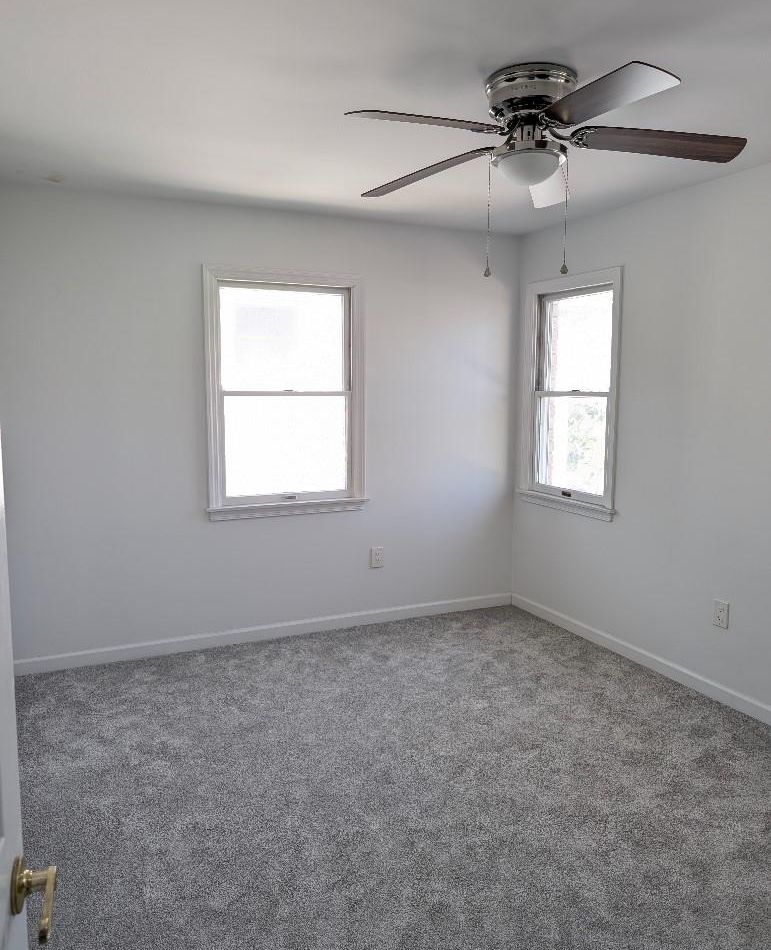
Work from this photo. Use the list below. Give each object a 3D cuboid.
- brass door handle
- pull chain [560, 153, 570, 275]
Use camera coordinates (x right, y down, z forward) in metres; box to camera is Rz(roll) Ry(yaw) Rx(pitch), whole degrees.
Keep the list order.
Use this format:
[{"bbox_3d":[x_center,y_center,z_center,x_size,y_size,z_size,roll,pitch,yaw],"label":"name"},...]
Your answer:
[{"bbox_3d":[-0.387,0.466,0.785,0.053,0.060,0.118,-2,7,-18],"label":"brass door handle"},{"bbox_3d":[0.581,-0.844,2.293,0.020,0.387,0.020,1,7,11],"label":"pull chain"}]

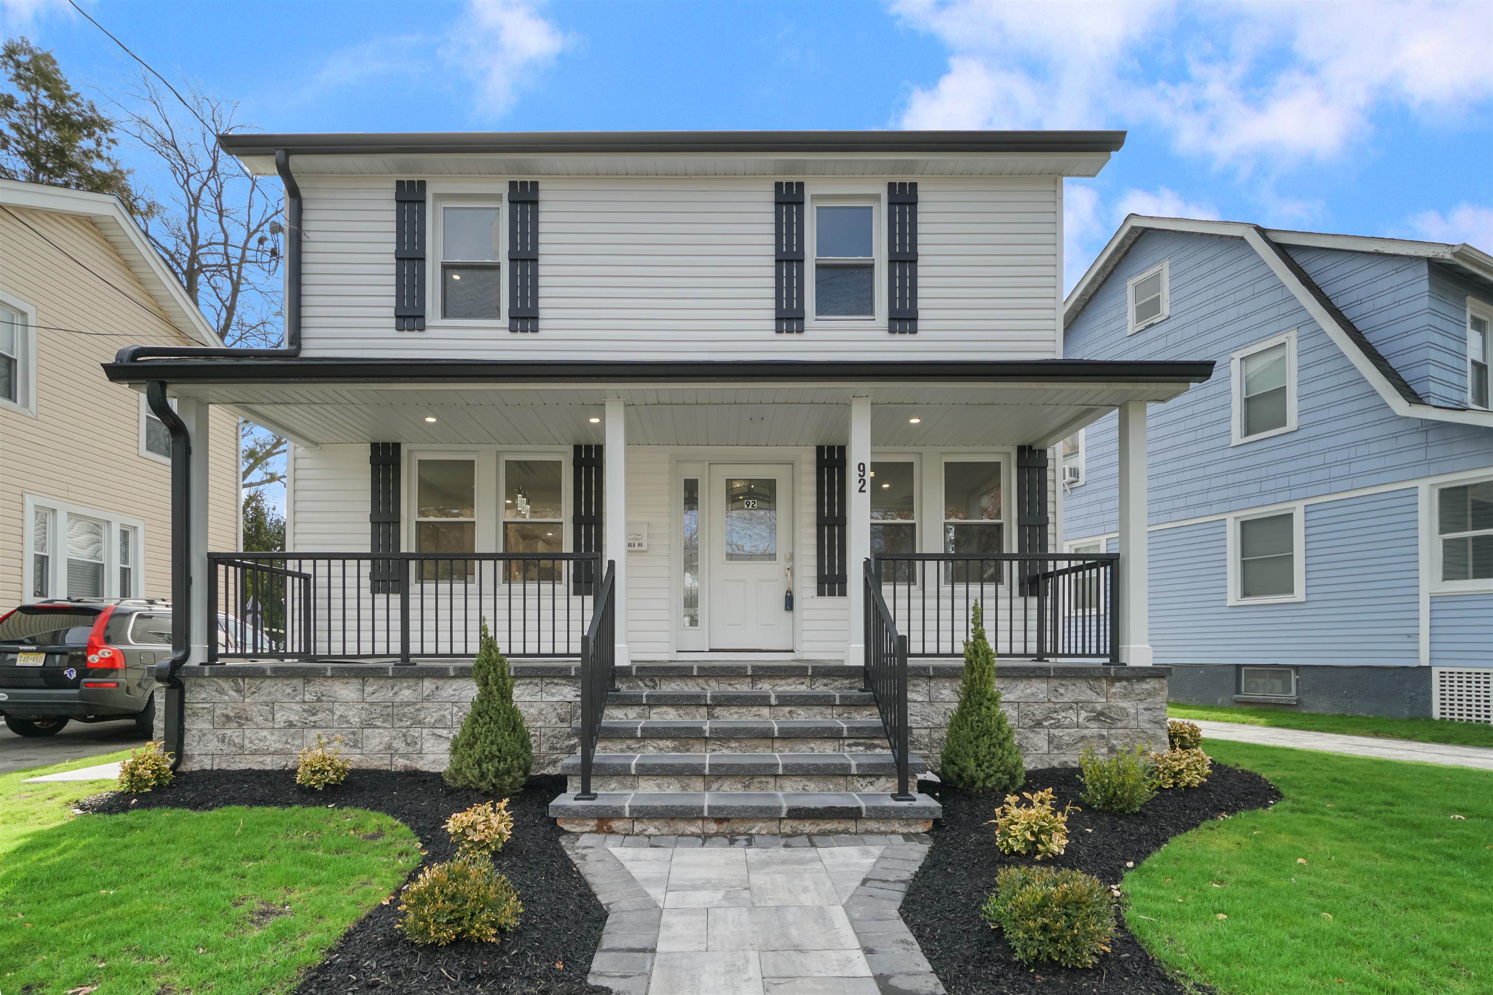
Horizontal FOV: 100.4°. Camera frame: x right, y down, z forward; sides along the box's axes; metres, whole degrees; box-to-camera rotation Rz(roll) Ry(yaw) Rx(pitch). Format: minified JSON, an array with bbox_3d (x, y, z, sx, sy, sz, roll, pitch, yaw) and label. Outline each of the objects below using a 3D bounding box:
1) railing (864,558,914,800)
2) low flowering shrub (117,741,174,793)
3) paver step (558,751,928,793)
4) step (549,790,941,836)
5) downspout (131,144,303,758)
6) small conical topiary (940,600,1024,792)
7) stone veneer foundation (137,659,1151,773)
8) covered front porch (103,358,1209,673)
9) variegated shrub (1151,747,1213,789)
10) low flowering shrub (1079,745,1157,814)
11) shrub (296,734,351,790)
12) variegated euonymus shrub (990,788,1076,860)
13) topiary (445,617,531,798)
[{"bbox_3d":[1.010,1.240,4.560,0.100,1.550,1.050,0,-2,-3],"label":"railing"},{"bbox_3d":[-4.520,2.020,4.700,0.420,0.370,0.400,0,-2,0],"label":"low flowering shrub"},{"bbox_3d":[-0.010,1.800,4.050,2.300,0.200,0.320,0,-6,0],"label":"paver step"},{"bbox_3d":[-0.005,1.930,3.810,2.320,0.190,0.330,0,-6,0],"label":"step"},{"bbox_3d":[-4.920,-0.650,5.800,0.600,5.800,1.500,0,-2,0],"label":"downspout"},{"bbox_3d":[1.680,1.420,4.450,0.600,1.350,0.590,0,-6,0],"label":"small conical topiary"},{"bbox_3d":[-0.645,1.830,5.650,7.850,0.870,1.900,0,-6,0],"label":"stone veneer foundation"},{"bbox_3d":[-0.740,0.100,5.780,8.800,2.850,1.750,0,-2,-1],"label":"covered front porch"},{"bbox_3d":[3.360,2.080,4.820,0.490,0.350,0.460,0,-2,0],"label":"variegated shrub"},{"bbox_3d":[2.550,1.930,4.280,0.530,0.460,0.500,0,-2,0],"label":"low flowering shrub"},{"bbox_3d":[-3.010,1.875,4.420,0.390,0.390,0.380,0,-6,0],"label":"shrub"},{"bbox_3d":[1.475,1.675,3.210,0.420,0.360,0.400,0,-6,0],"label":"variegated euonymus shrub"},{"bbox_3d":[-1.930,1.560,4.670,0.660,1.280,0.660,0,-2,0],"label":"topiary"}]

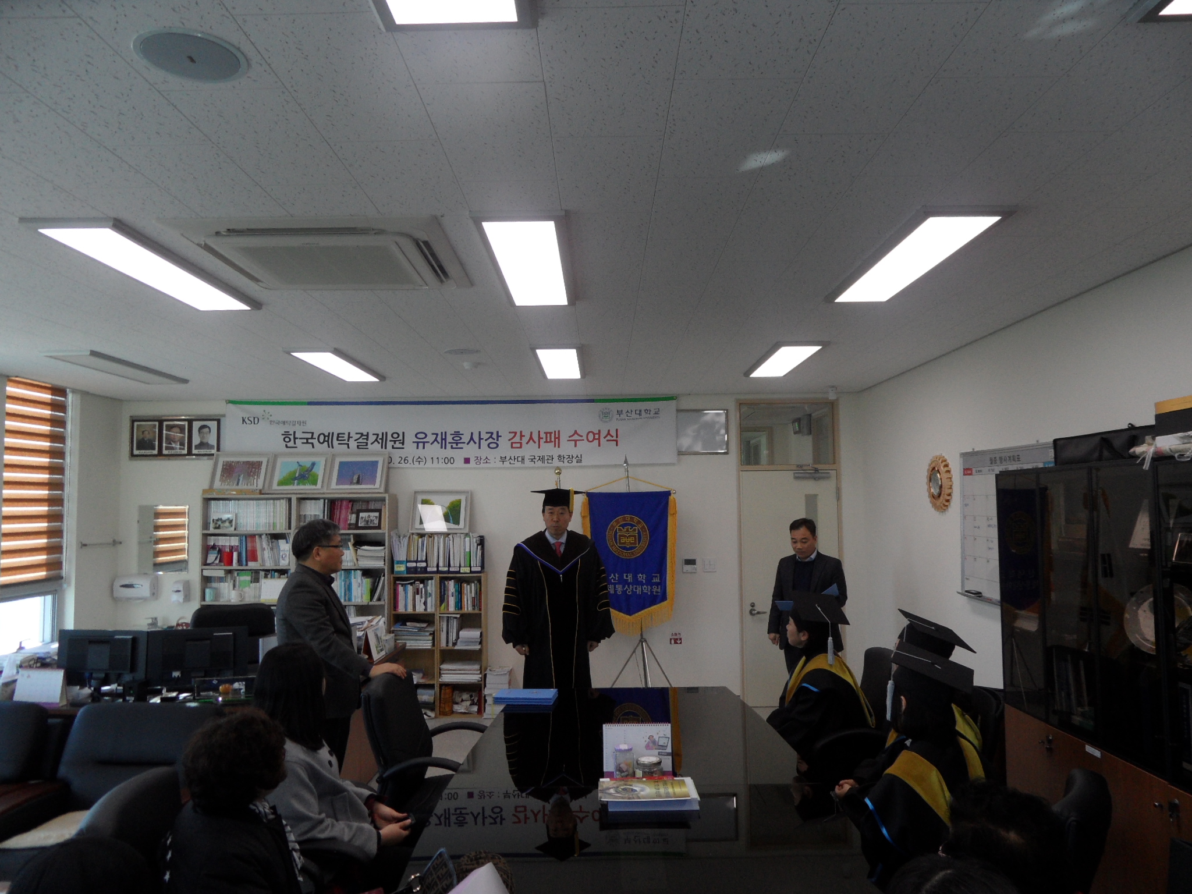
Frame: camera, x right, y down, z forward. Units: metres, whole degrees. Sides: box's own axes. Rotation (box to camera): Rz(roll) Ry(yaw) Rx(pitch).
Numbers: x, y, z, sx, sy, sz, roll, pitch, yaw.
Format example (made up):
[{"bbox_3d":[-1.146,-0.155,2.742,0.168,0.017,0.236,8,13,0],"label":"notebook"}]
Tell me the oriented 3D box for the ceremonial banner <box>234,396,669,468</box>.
[{"bbox_3d":[-1.286,-0.131,7.261,3.962,0.610,0.030,-1,-4,0],"label":"ceremonial banner"}]

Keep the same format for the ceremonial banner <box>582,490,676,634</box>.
[{"bbox_3d":[0.275,0.952,6.796,0.773,1.174,0.060,-1,-4,0],"label":"ceremonial banner"}]

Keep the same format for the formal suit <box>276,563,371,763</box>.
[{"bbox_3d":[-1.302,1.250,4.031,0.420,1.360,0.510,0,-4,-2],"label":"formal suit"}]

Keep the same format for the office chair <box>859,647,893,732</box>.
[{"bbox_3d":[1.332,1.532,4.137,0.650,0.970,0.620,-1,-4,3],"label":"office chair"}]

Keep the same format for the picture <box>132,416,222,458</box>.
[{"bbox_3d":[-3.689,-0.086,7.280,0.836,0.387,0.035,-1,-4,0],"label":"picture"}]

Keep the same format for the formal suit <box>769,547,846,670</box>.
[{"bbox_3d":[1.451,1.379,5.651,0.510,1.330,0.340,-3,-5,27],"label":"formal suit"}]

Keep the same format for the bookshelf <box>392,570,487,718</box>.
[{"bbox_3d":[-1.311,1.666,7.008,0.759,1.188,0.290,-1,-4,0],"label":"bookshelf"}]

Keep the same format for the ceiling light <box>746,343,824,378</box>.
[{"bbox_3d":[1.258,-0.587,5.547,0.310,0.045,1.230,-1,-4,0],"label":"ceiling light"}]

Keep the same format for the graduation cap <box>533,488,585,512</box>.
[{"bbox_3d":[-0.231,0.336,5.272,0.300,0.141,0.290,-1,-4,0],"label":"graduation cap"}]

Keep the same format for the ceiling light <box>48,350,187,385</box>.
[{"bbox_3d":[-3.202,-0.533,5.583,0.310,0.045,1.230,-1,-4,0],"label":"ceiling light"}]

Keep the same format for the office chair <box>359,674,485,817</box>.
[{"bbox_3d":[-0.681,1.535,3.723,0.620,0.950,0.610,-1,-4,10],"label":"office chair"}]

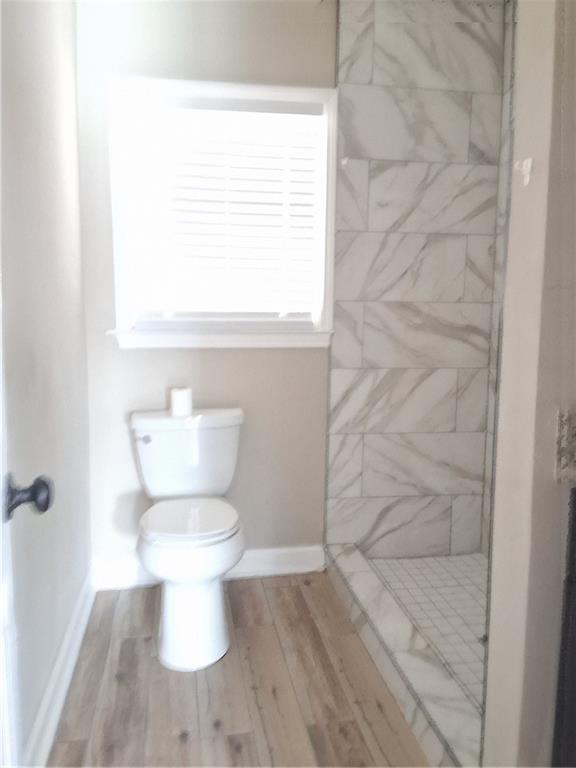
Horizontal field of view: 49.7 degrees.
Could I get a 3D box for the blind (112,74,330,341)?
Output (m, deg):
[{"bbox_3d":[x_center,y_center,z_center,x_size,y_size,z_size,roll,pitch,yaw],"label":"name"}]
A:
[{"bbox_3d":[-0.268,-0.697,2.638,0.960,1.093,0.100,-1,7,-10],"label":"blind"}]

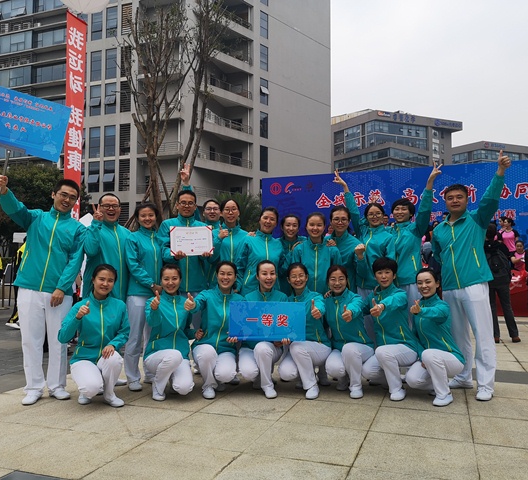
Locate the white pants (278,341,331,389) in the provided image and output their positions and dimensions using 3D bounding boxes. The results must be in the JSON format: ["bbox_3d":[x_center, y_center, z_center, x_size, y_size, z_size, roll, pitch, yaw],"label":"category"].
[{"bbox_3d":[0.346,1.021,4.270,0.440,0.420,0.550,-1,-3,16],"label":"white pants"}]

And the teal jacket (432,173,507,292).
[{"bbox_3d":[1.700,-0.063,4.170,0.600,0.940,0.330,-2,-4,30],"label":"teal jacket"}]

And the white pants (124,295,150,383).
[{"bbox_3d":[-1.068,0.813,4.250,0.310,0.840,0.280,1,-3,-18],"label":"white pants"}]

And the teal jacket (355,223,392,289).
[{"bbox_3d":[1.009,0.157,4.600,0.420,0.640,0.290,-1,-3,20],"label":"teal jacket"}]

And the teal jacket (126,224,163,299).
[{"bbox_3d":[-1.058,0.197,4.420,0.420,0.630,0.300,2,-3,-30],"label":"teal jacket"}]

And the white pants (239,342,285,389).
[{"bbox_3d":[-0.013,1.042,4.180,0.400,0.450,0.500,0,-3,7],"label":"white pants"}]

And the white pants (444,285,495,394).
[{"bbox_3d":[1.729,0.812,4.200,0.430,0.980,0.360,-1,-3,29],"label":"white pants"}]

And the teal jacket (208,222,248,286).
[{"bbox_3d":[-0.338,0.147,4.750,0.430,0.630,0.300,0,-3,6],"label":"teal jacket"}]

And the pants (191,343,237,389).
[{"bbox_3d":[-0.430,1.030,4.250,0.400,0.410,0.520,0,-3,-6],"label":"pants"}]

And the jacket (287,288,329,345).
[{"bbox_3d":[0.378,0.649,4.240,0.420,0.500,0.420,-1,-3,10],"label":"jacket"}]

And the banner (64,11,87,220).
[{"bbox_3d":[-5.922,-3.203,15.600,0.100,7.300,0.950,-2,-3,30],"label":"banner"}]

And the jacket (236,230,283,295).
[{"bbox_3d":[-0.036,0.210,4.470,0.440,0.620,0.280,0,-3,-8],"label":"jacket"}]

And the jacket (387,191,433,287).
[{"bbox_3d":[1.317,-0.014,4.550,0.440,0.870,0.300,-2,-3,26],"label":"jacket"}]

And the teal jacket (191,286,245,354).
[{"bbox_3d":[-0.387,0.669,4.150,0.460,0.570,0.420,1,-3,0],"label":"teal jacket"}]

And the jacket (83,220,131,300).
[{"bbox_3d":[-1.396,0.200,4.480,0.520,0.710,0.340,1,-3,-25],"label":"jacket"}]

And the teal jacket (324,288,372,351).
[{"bbox_3d":[0.714,0.664,4.170,0.420,0.550,0.420,0,-3,19],"label":"teal jacket"}]

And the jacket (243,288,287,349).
[{"bbox_3d":[0.004,0.662,4.160,0.430,0.520,0.360,0,-3,4],"label":"jacket"}]

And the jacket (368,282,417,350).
[{"bbox_3d":[1.082,0.639,4.170,0.460,0.580,0.440,-1,-3,26],"label":"jacket"}]

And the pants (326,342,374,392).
[{"bbox_3d":[0.740,1.031,4.270,0.420,0.410,0.540,-1,-3,14],"label":"pants"}]

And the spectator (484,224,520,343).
[{"bbox_3d":[3.316,0.592,7.000,0.520,1.640,0.420,-1,-3,12],"label":"spectator"}]

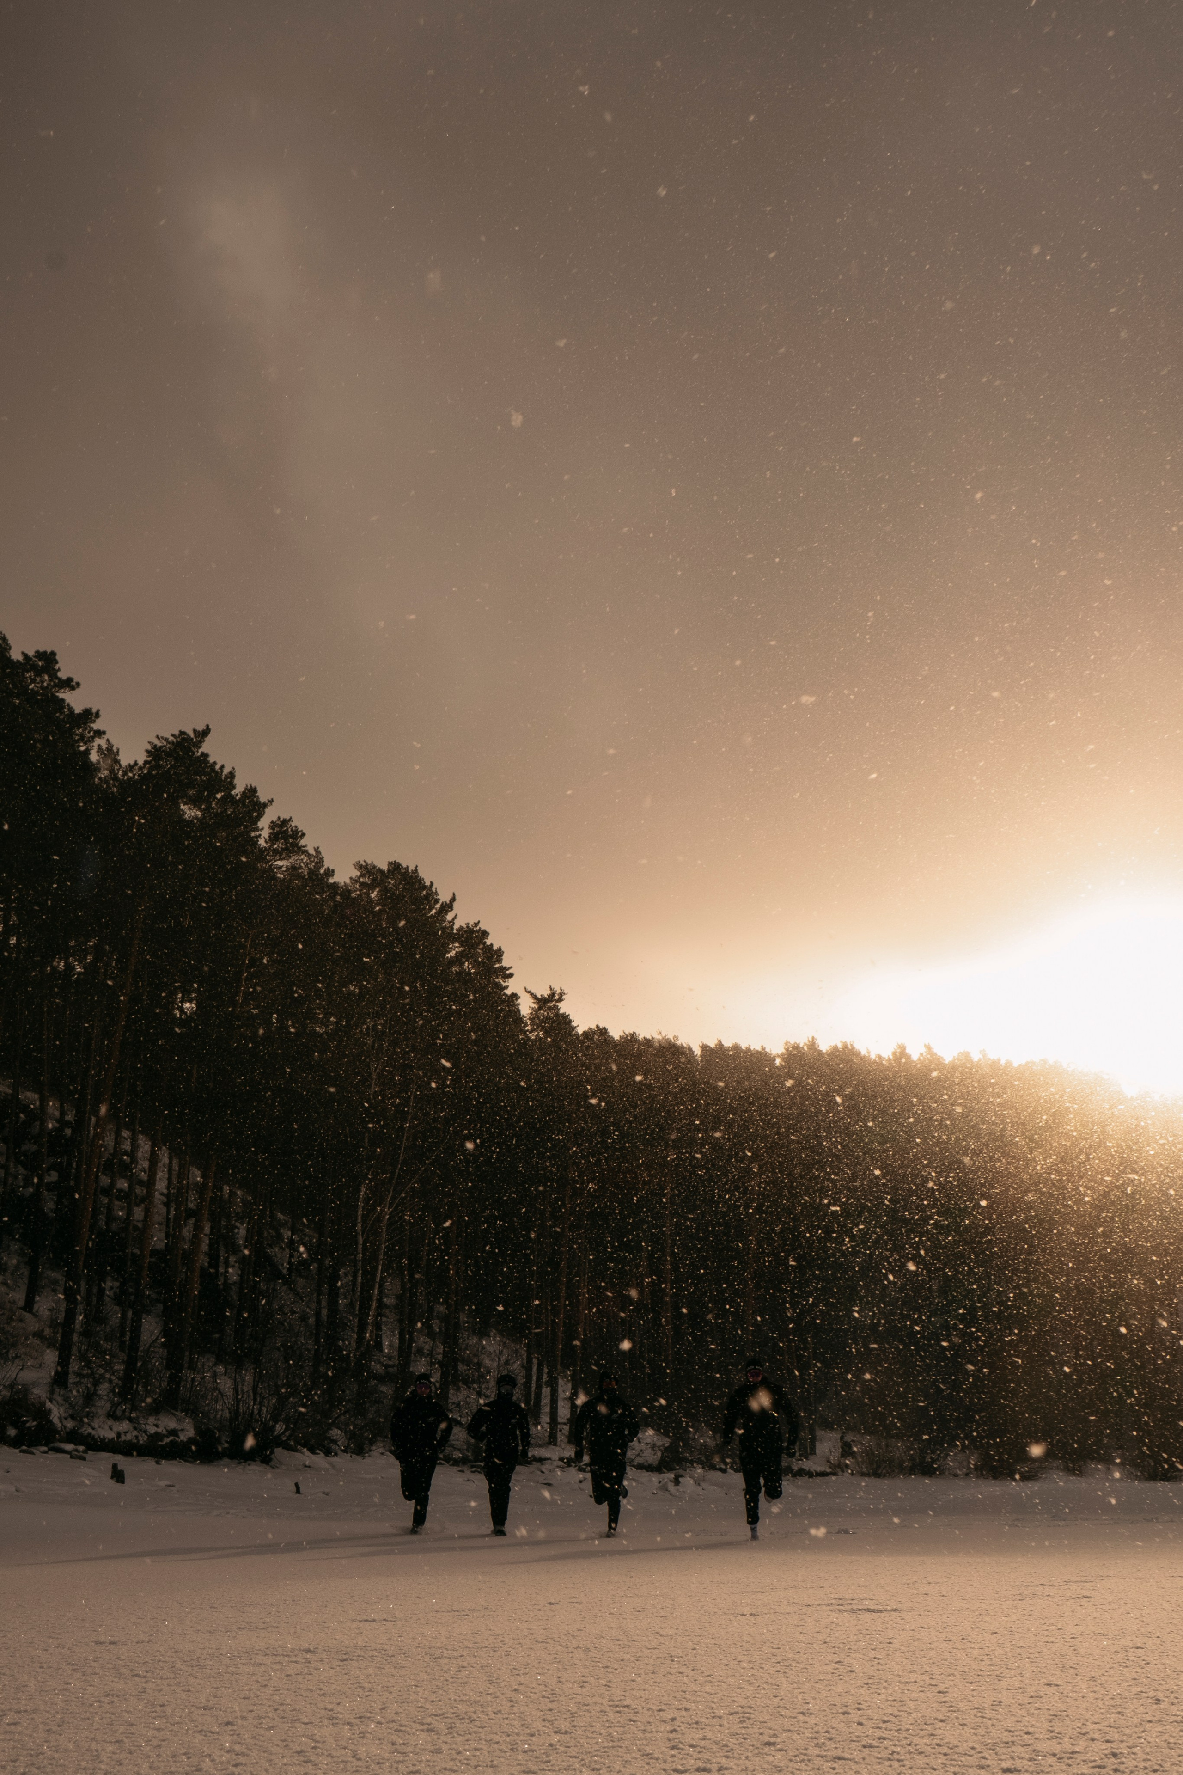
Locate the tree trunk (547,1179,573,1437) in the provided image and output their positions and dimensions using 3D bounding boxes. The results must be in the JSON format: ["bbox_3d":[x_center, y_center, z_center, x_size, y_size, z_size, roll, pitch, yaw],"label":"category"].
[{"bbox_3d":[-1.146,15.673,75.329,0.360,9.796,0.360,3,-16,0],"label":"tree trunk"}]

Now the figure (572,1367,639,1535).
[{"bbox_3d":[0.163,6.032,21.639,0.713,1.730,0.750,0,-16,1],"label":"figure"}]

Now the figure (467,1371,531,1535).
[{"bbox_3d":[-1.007,6.159,22.066,0.712,1.720,0.700,1,-16,-2],"label":"figure"}]

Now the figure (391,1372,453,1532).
[{"bbox_3d":[-1.915,6.349,22.774,0.703,1.730,0.750,2,-16,-4],"label":"figure"}]

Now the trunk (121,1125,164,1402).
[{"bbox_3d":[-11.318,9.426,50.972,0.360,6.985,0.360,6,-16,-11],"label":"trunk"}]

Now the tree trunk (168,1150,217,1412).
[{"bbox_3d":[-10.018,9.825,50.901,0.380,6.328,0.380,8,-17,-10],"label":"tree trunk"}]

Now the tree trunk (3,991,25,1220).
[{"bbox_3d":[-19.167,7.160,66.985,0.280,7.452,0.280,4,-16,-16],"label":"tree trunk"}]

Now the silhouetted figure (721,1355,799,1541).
[{"bbox_3d":[1.685,5.567,20.127,0.773,1.770,0.750,-1,-16,5],"label":"silhouetted figure"}]

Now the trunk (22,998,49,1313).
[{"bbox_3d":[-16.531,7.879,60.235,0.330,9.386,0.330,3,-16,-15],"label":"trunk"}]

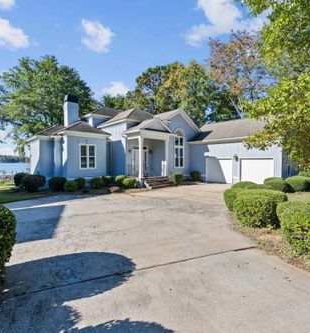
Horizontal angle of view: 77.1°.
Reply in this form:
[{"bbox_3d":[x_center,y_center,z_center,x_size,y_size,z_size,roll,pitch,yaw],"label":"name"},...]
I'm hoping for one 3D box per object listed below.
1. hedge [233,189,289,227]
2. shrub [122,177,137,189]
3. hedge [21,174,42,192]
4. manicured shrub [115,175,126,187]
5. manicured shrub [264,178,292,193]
[{"bbox_3d":[2.702,1.060,5.029,1.213,0.887,1.334,1,2,29],"label":"hedge"},{"bbox_3d":[-1.651,1.076,12.731,1.005,0.699,1.005,0,1,-7],"label":"shrub"},{"bbox_3d":[-7.055,0.977,11.174,1.018,0.969,1.018,-1,2,-32],"label":"hedge"},{"bbox_3d":[-2.680,1.111,15.100,0.850,0.850,0.850,0,1,-10],"label":"manicured shrub"},{"bbox_3d":[7.562,1.160,12.000,1.600,0.930,1.600,1,1,32],"label":"manicured shrub"}]

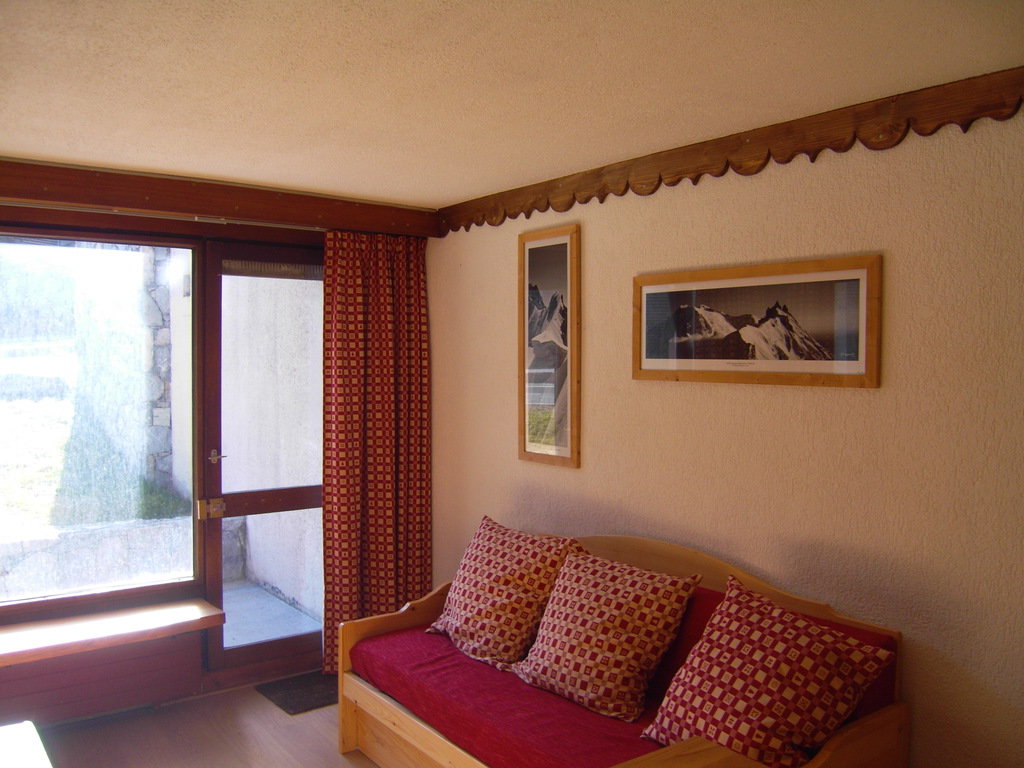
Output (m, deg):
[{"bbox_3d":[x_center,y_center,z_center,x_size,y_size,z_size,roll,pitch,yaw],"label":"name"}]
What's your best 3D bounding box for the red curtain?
[{"bbox_3d":[-0.696,0.351,4.332,0.595,2.240,0.130,-2,3,-37],"label":"red curtain"}]

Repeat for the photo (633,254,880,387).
[{"bbox_3d":[0.775,-0.199,2.836,0.025,0.392,1.005,-2,3,-37],"label":"photo"}]

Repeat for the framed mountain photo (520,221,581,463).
[{"bbox_3d":[0.162,-0.161,3.662,0.025,1.029,0.418,-2,3,-37],"label":"framed mountain photo"}]

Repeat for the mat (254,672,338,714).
[{"bbox_3d":[-0.899,1.508,4.146,0.600,0.010,0.410,-2,3,-37],"label":"mat"}]

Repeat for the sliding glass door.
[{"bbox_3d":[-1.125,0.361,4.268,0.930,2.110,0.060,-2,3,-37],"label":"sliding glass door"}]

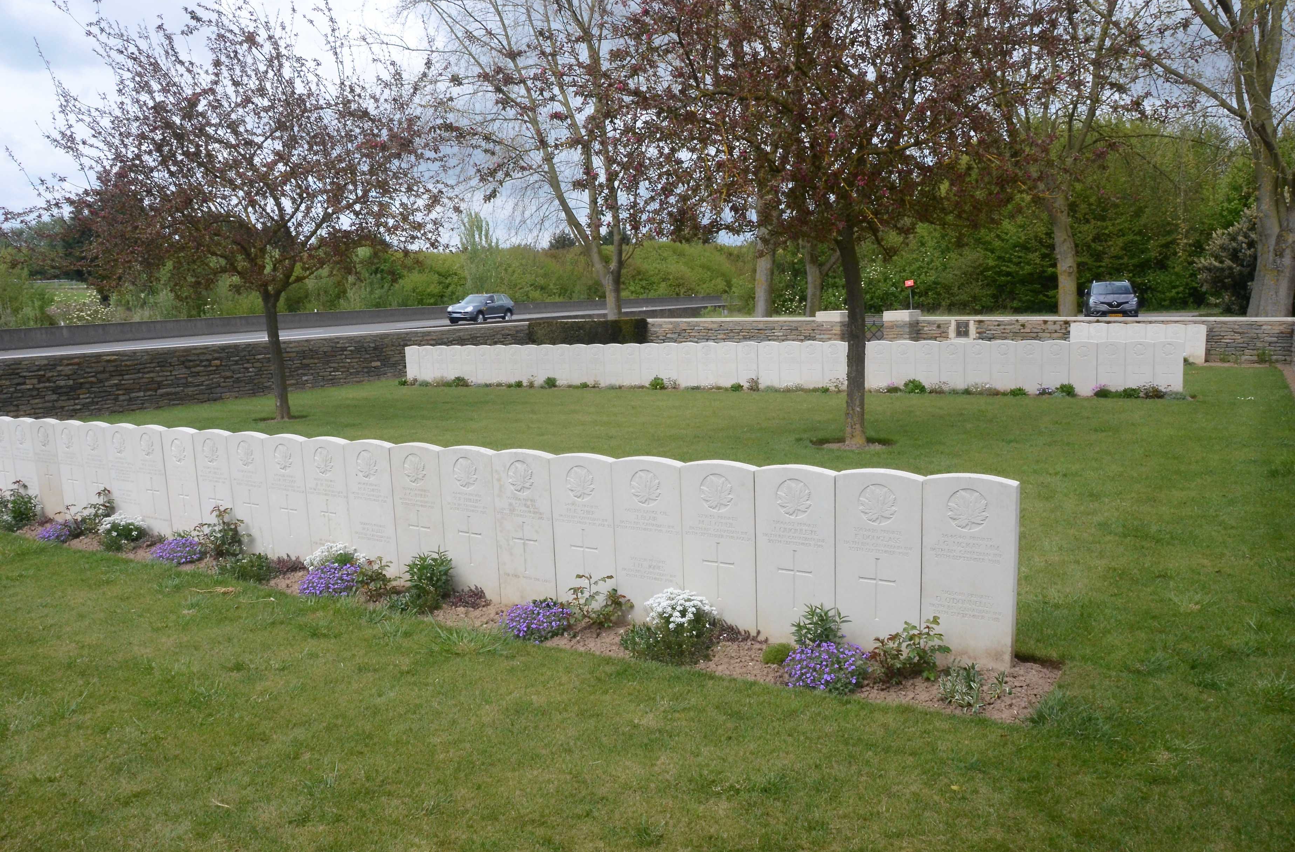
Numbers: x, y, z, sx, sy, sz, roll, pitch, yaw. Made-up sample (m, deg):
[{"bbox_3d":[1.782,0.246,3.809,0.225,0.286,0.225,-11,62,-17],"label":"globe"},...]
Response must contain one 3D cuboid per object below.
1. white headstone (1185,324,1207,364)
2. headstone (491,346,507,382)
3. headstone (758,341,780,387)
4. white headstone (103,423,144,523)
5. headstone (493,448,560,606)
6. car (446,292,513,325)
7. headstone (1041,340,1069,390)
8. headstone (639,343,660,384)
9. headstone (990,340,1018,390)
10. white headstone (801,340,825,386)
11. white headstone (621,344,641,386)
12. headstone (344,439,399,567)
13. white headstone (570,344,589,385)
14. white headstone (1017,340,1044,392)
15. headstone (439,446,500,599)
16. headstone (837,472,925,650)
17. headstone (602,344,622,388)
[{"bbox_3d":[11.170,-1.654,19.750,0.381,0.810,0.078,2,9,30],"label":"white headstone"},{"bbox_3d":[-2.917,-1.219,19.293,0.381,0.780,0.078,2,9,30],"label":"headstone"},{"bbox_3d":[2.055,-1.010,16.295,0.380,0.800,0.076,3,10,30],"label":"headstone"},{"bbox_3d":[-3.837,0.388,7.164,0.381,0.810,0.078,3,10,31],"label":"white headstone"},{"bbox_3d":[-0.633,0.540,5.177,0.381,0.855,0.078,3,10,31],"label":"headstone"},{"bbox_3d":[-9.528,-6.758,55.790,1.940,1.700,4.780,2,8,25],"label":"car"},{"bbox_3d":[5.961,-0.854,14.120,0.381,0.813,0.076,2,9,30],"label":"headstone"},{"bbox_3d":[0.071,-1.093,17.526,0.381,0.813,0.076,2,9,30],"label":"headstone"},{"bbox_3d":[5.302,-0.875,14.432,0.380,0.800,0.076,3,10,30],"label":"headstone"},{"bbox_3d":[2.723,-0.990,15.995,0.381,0.813,0.076,2,9,30],"label":"white headstone"},{"bbox_3d":[-0.251,-1.111,17.794,0.381,0.825,0.078,3,10,30],"label":"white headstone"},{"bbox_3d":[-1.600,0.490,5.721,0.380,0.830,0.076,3,10,31],"label":"headstone"},{"bbox_3d":[-1.252,-1.149,18.364,0.381,0.825,0.078,3,10,30],"label":"white headstone"},{"bbox_3d":[5.644,-0.868,14.303,0.381,0.813,0.076,2,9,30],"label":"white headstone"},{"bbox_3d":[-0.957,0.529,5.339,0.381,0.835,0.078,2,9,30],"label":"headstone"},{"bbox_3d":[1.008,0.586,4.196,0.381,0.815,0.078,3,10,31],"label":"headstone"},{"bbox_3d":[-0.587,-1.112,17.804,0.380,0.800,0.076,3,10,30],"label":"headstone"}]

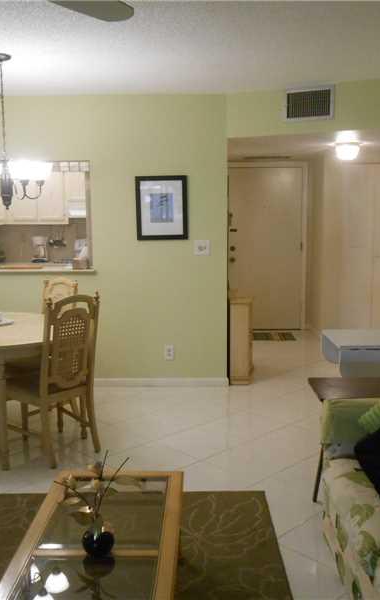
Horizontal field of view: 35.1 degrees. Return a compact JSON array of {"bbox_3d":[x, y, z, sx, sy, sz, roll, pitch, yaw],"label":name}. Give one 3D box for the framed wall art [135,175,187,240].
[{"bbox_3d":[-0.226,-0.749,4.928,0.417,0.519,0.026,0,9,1],"label":"framed wall art"}]

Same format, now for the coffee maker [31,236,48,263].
[{"bbox_3d":[-1.737,-0.583,6.943,0.170,0.300,0.200,1,9,10],"label":"coffee maker"}]

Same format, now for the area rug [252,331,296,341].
[{"bbox_3d":[0.899,0.438,7.272,0.740,0.012,0.470,-1,8,0],"label":"area rug"}]

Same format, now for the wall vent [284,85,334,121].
[{"bbox_3d":[0.915,-1.498,4.589,0.382,0.255,0.030,3,9,24],"label":"wall vent"}]

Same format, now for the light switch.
[{"bbox_3d":[0.103,-0.430,4.976,0.122,0.122,0.014,0,9,1],"label":"light switch"}]

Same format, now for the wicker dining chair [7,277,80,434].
[{"bbox_3d":[-1.103,0.387,4.258,0.470,1.025,0.560,6,11,39],"label":"wicker dining chair"}]

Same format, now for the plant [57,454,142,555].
[{"bbox_3d":[-0.305,0.662,2.006,0.290,0.335,0.230,-1,8,0],"label":"plant"}]

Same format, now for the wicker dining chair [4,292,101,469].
[{"bbox_3d":[-0.864,0.450,3.751,0.560,1.020,0.480,8,12,43],"label":"wicker dining chair"}]

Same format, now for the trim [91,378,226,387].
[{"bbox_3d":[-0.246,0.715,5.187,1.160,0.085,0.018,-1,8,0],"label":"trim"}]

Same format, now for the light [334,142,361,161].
[{"bbox_3d":[1.454,-1.360,5.545,0.235,0.150,0.235,-1,8,0],"label":"light"}]

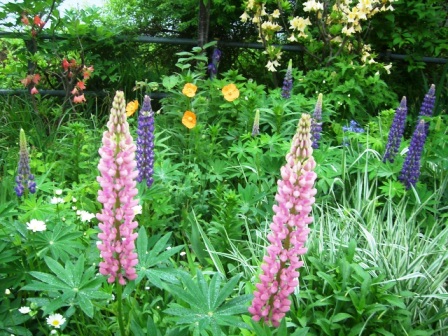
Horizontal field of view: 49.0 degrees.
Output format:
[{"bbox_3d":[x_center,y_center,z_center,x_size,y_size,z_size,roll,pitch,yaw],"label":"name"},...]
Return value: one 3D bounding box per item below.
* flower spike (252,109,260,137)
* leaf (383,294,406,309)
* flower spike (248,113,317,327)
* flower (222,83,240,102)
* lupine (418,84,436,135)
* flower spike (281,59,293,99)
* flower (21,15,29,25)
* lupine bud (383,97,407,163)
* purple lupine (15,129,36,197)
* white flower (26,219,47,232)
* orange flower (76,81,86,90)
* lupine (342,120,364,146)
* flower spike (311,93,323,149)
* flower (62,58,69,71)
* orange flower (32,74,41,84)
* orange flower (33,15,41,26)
[{"bbox_3d":[0.146,-0.202,2.200,0.033,0.124,0.033,5,13,4],"label":"flower spike"},{"bbox_3d":[0.415,0.326,1.200,0.060,0.025,0.035,1,15,-6],"label":"leaf"},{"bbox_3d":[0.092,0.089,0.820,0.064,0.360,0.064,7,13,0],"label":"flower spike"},{"bbox_3d":[0.029,-0.299,1.950,0.070,0.075,0.035,0,18,0],"label":"flower"},{"bbox_3d":[0.870,-0.243,2.100,0.058,0.221,0.058,12,14,22],"label":"lupine"},{"bbox_3d":[0.341,-0.479,2.650,0.052,0.208,0.052,8,13,7],"label":"flower spike"},{"bbox_3d":[-1.217,-0.906,3.000,0.052,0.060,0.050,-7,18,-28],"label":"flower"},{"bbox_3d":[0.700,-0.153,2.000,0.058,0.270,0.058,14,14,19],"label":"lupine bud"},{"bbox_3d":[-0.624,-0.018,1.550,0.064,0.215,0.064,4,14,0],"label":"purple lupine"},{"bbox_3d":[-0.464,0.142,1.220,0.050,0.028,0.047,2,15,0],"label":"white flower"},{"bbox_3d":[-0.840,-0.486,2.900,0.058,0.058,0.050,-5,17,-20],"label":"orange flower"},{"bbox_3d":[0.593,-0.158,2.250,0.100,0.120,0.090,5,16,14],"label":"lupine"},{"bbox_3d":[0.400,-0.200,2.100,0.050,0.238,0.050,6,13,11],"label":"flower spike"},{"bbox_3d":[-0.805,-0.526,2.500,0.035,0.060,0.040,1,15,-6],"label":"flower"},{"bbox_3d":[-0.953,-0.450,2.500,0.042,0.052,0.045,1,15,-6],"label":"orange flower"},{"bbox_3d":[-0.953,-0.749,2.500,0.044,0.060,0.045,1,15,-6],"label":"orange flower"}]

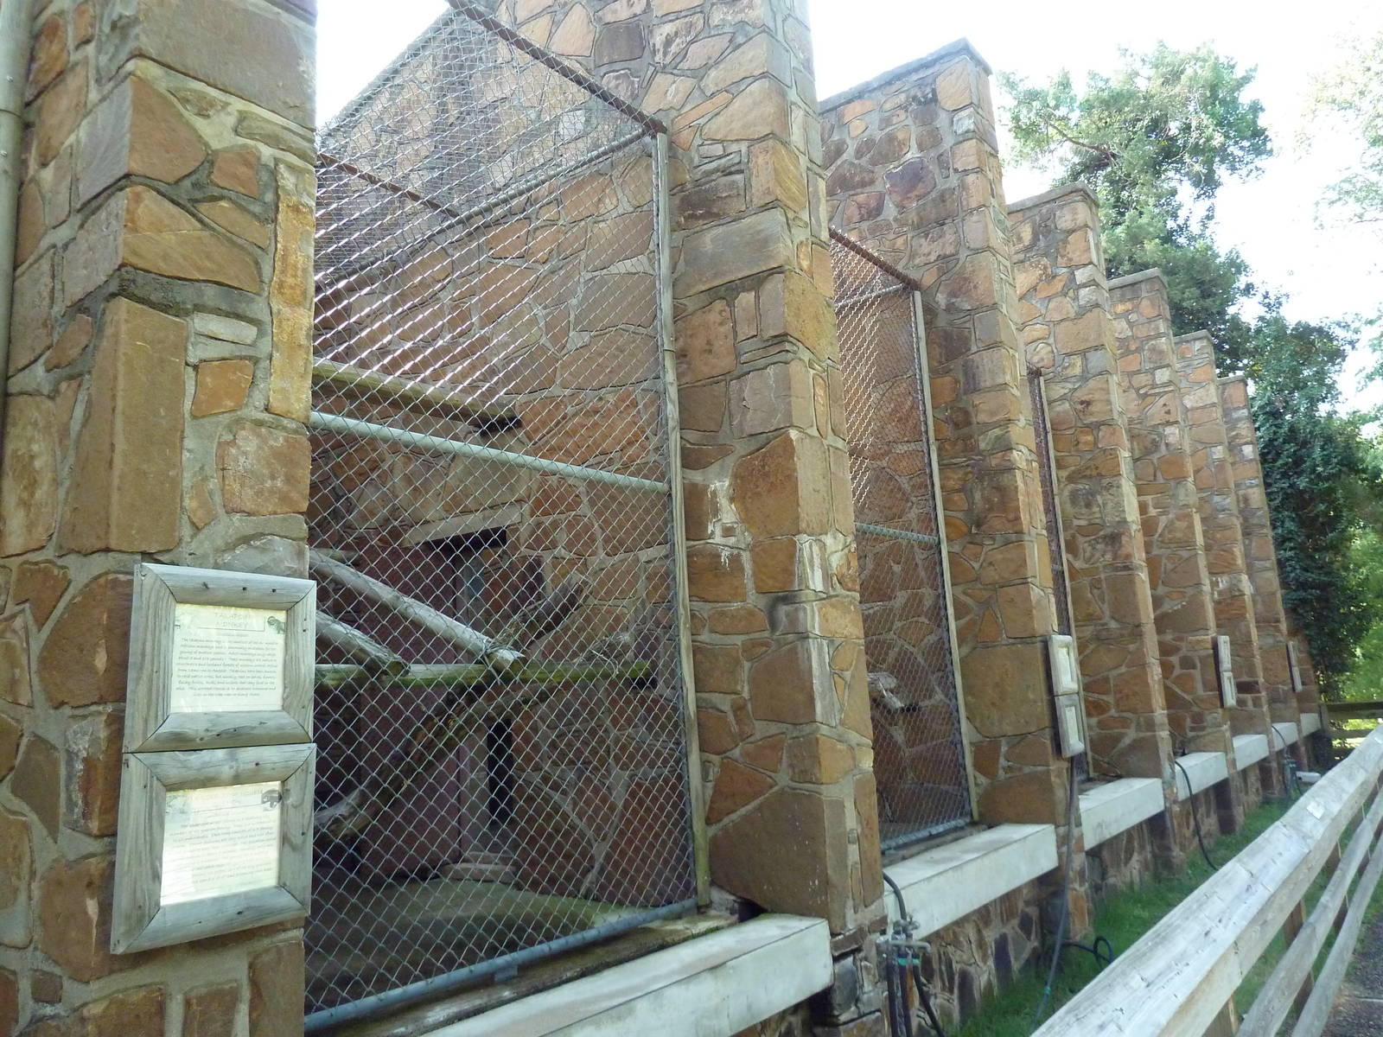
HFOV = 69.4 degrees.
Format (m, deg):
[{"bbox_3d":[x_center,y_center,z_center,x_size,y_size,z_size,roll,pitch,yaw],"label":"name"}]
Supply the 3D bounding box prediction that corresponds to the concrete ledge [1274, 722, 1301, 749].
[{"bbox_3d":[8.093,3.037,13.884,0.307,0.242,2.239,-10,-12,37],"label":"concrete ledge"}]

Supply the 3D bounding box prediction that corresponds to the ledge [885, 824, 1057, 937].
[{"bbox_3d":[1.421,1.902,5.312,0.307,0.242,2.239,-10,-12,37],"label":"ledge"}]

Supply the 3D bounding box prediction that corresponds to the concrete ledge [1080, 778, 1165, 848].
[{"bbox_3d":[3.086,2.186,7.452,0.307,0.242,2.239,-10,-12,37],"label":"concrete ledge"}]

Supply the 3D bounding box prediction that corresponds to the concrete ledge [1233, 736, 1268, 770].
[{"bbox_3d":[6.444,2.756,11.766,0.307,0.242,2.239,-10,-12,37],"label":"concrete ledge"}]

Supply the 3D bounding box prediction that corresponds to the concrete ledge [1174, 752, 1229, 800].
[{"bbox_3d":[4.761,2.470,9.604,0.307,0.242,2.239,-10,-12,37],"label":"concrete ledge"}]

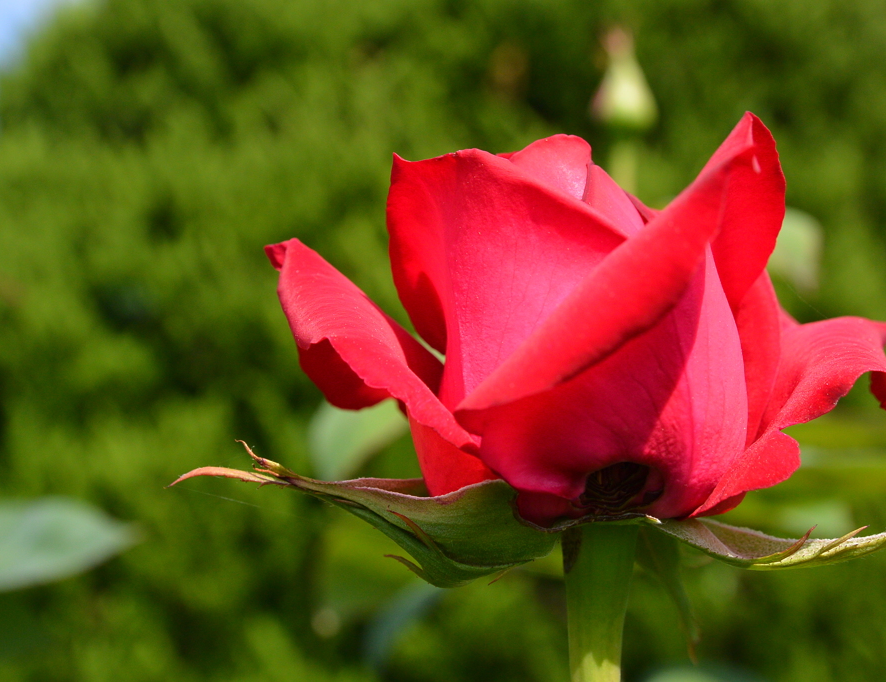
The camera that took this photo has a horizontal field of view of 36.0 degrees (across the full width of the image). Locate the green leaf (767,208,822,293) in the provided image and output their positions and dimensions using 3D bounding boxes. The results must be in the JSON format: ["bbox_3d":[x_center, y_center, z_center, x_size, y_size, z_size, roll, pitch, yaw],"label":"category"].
[{"bbox_3d":[0.093,-0.026,0.380,0.028,0.026,0.010,0,-3,0],"label":"green leaf"}]

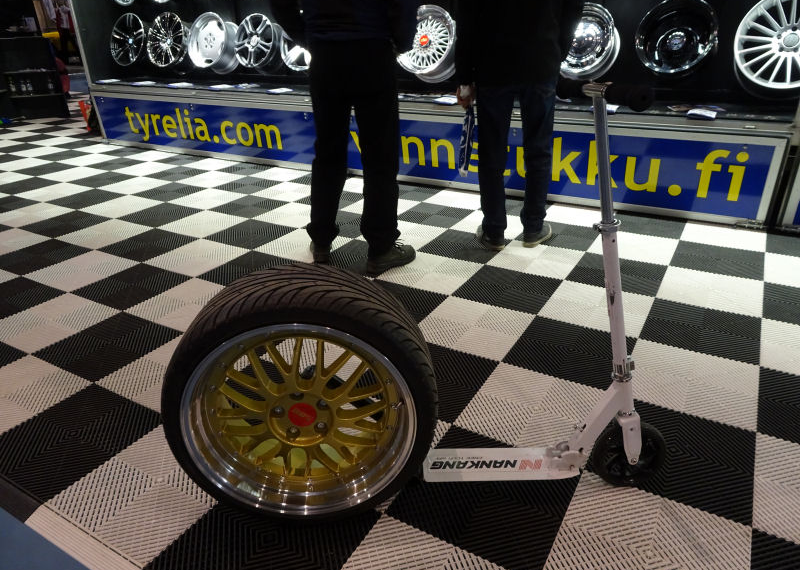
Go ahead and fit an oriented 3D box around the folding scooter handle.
[{"bbox_3d":[0.371,-0.362,1.045,0.051,0.045,0.323,-5,25,-7],"label":"folding scooter handle"}]

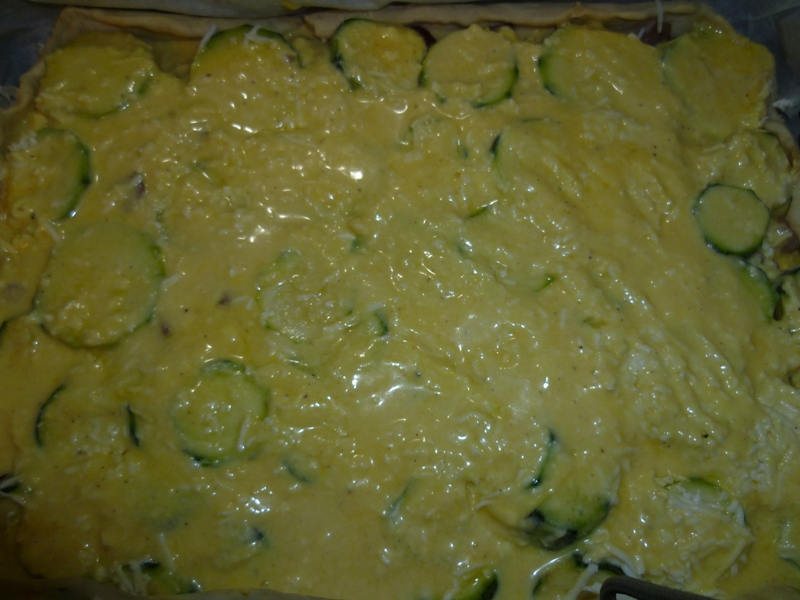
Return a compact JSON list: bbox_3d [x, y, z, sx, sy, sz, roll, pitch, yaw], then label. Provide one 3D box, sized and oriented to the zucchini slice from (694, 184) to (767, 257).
[{"bbox_3d":[0.161,-0.039,0.315,0.032,0.008,0.034,0,75,0],"label":"zucchini slice"}]

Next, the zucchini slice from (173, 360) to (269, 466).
[{"bbox_3d":[-0.080,0.051,0.290,0.042,0.008,0.045,0,75,0],"label":"zucchini slice"}]

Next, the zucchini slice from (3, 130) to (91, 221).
[{"bbox_3d":[-0.174,-0.062,0.321,0.040,0.008,0.044,0,75,0],"label":"zucchini slice"}]

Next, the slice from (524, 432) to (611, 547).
[{"bbox_3d":[0.072,0.083,0.283,0.041,0.010,0.047,0,70,-4],"label":"slice"}]

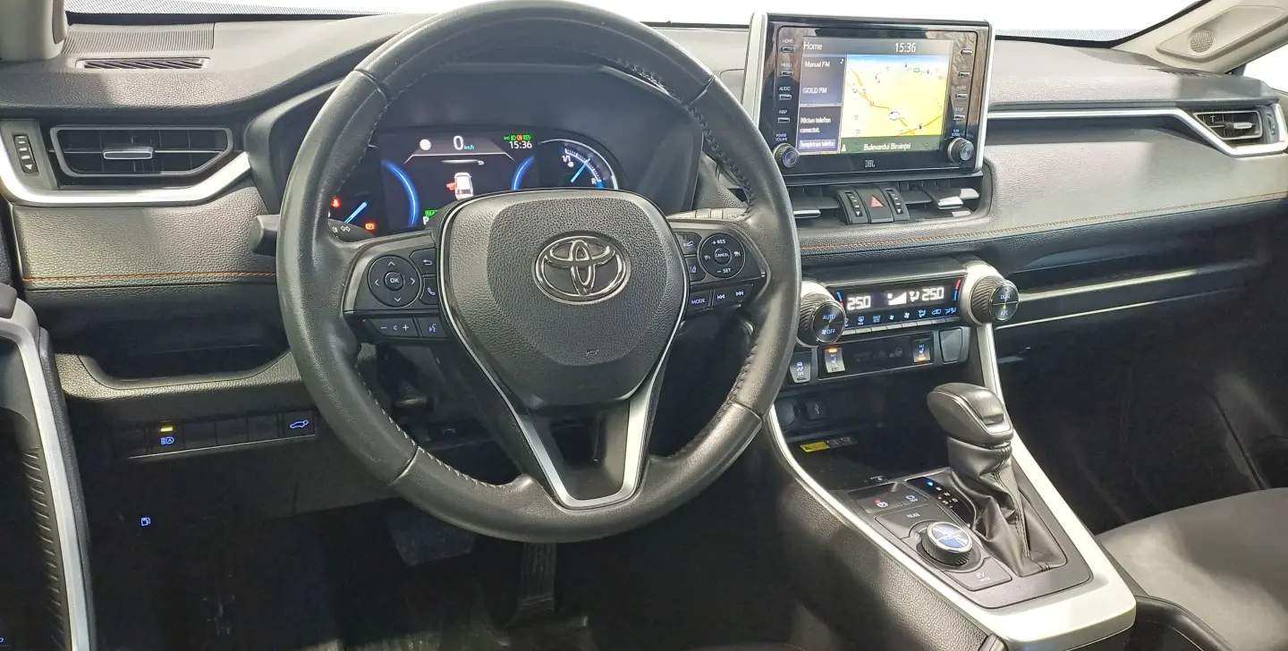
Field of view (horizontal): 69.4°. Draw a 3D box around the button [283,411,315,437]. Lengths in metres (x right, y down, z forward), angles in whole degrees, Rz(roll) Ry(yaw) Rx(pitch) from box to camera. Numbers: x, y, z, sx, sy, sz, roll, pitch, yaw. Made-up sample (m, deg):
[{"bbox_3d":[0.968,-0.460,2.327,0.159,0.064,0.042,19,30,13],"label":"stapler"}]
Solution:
[{"bbox_3d":[-0.274,0.079,0.738,0.024,0.021,0.008,-6,20,-24],"label":"button"}]

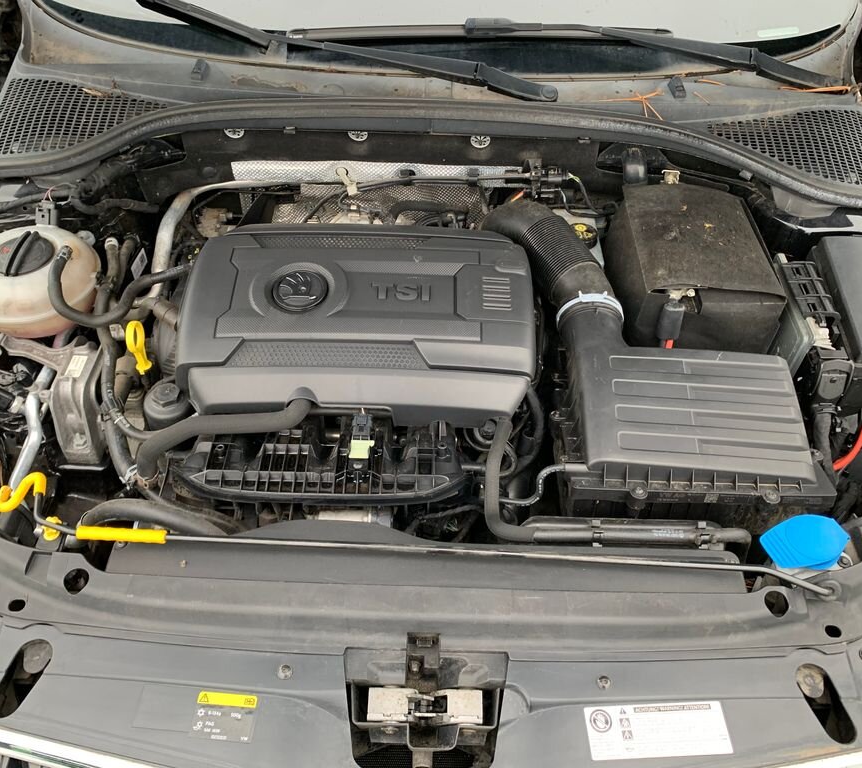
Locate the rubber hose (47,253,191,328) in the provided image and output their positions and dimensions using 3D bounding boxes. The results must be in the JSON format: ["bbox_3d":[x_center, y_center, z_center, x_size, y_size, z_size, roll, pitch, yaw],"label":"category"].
[{"bbox_3d":[-0.416,-0.142,1.036,0.172,0.088,0.105,2,46,0],"label":"rubber hose"}]

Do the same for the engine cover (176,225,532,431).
[{"bbox_3d":[-0.091,-0.096,1.078,0.455,0.105,0.290,2,50,0],"label":"engine cover"}]

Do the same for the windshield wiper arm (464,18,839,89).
[{"bbox_3d":[0.333,-0.518,1.184,0.573,0.042,0.060,11,72,5],"label":"windshield wiper arm"}]

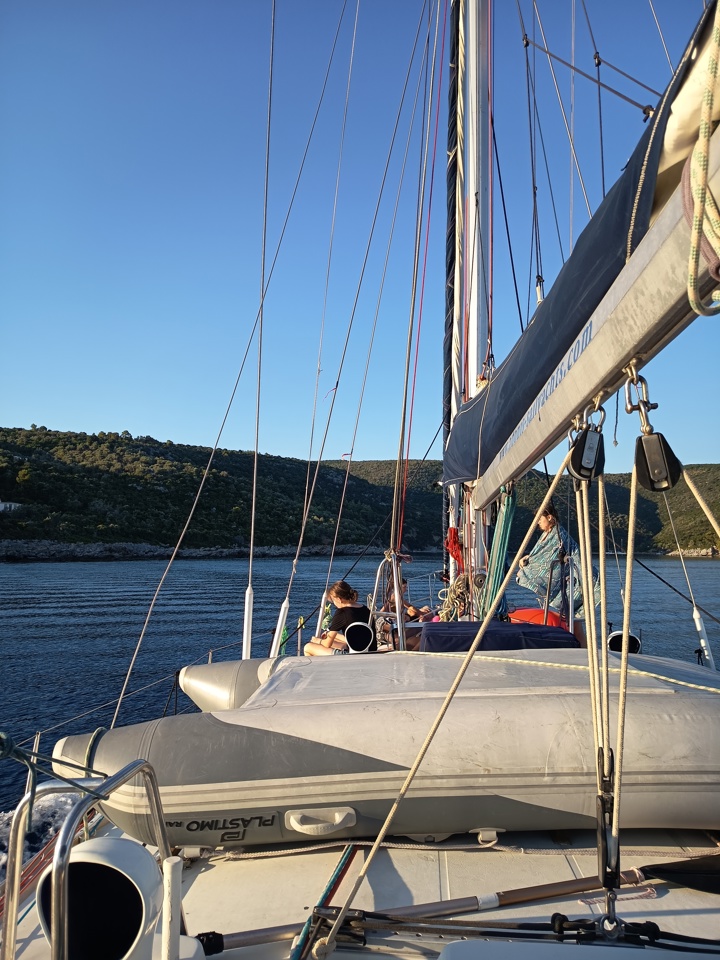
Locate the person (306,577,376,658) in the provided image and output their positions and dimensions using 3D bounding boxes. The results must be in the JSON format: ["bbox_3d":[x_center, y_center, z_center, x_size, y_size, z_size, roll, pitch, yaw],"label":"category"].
[{"bbox_3d":[-0.140,1.150,5.400,0.600,0.690,0.600,-4,-7,36],"label":"person"}]

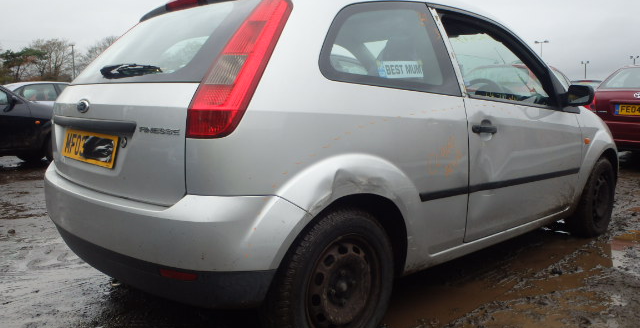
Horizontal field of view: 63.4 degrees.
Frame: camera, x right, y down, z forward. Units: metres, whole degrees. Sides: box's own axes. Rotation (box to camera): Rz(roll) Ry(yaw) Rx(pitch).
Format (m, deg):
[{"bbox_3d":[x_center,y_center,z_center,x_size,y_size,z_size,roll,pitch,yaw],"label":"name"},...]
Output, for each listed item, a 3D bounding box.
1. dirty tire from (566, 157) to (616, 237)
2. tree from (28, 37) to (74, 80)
[{"bbox_3d":[1.867,0.231,3.599,0.585,0.585,0.180,-7,10,-43],"label":"dirty tire"},{"bbox_3d":[-31.069,-10.422,60.533,5.300,8.200,5.300,-2,8,-11],"label":"tree"}]

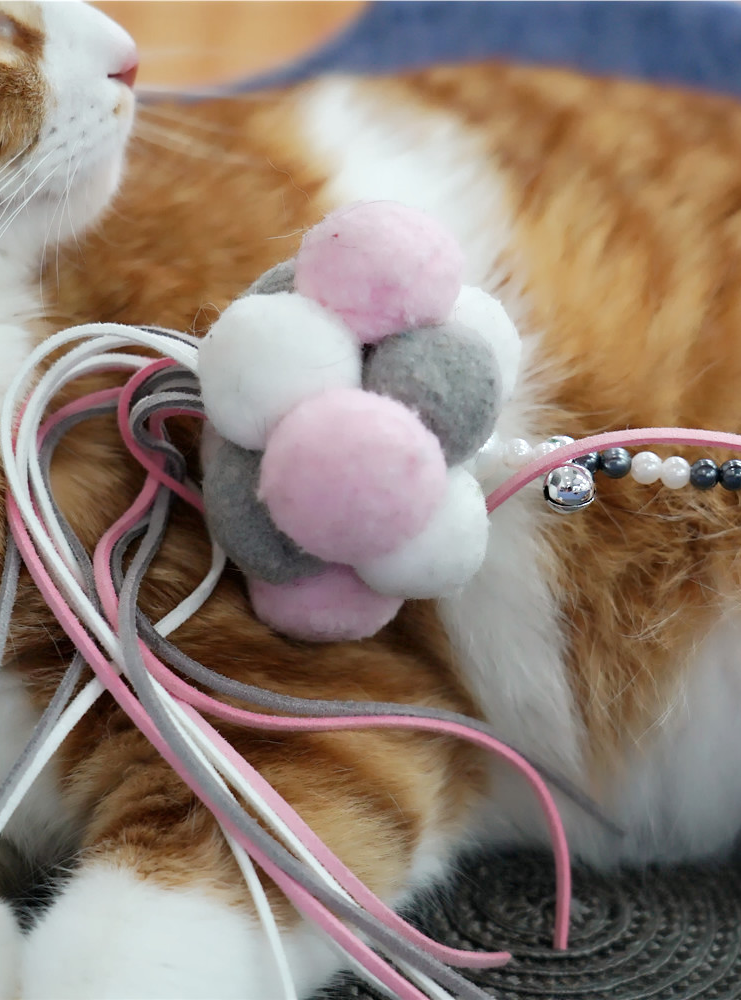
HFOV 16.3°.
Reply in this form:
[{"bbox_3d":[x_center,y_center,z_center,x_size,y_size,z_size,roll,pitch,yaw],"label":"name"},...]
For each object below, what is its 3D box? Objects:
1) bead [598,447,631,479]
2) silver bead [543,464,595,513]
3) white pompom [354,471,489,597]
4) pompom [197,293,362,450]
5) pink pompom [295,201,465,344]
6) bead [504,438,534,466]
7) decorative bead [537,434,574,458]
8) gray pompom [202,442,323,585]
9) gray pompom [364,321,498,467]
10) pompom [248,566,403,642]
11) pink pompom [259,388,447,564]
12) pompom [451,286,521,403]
[{"bbox_3d":[0.046,-0.007,0.484,0.006,0.006,0.006,0,25,0],"label":"bead"},{"bbox_3d":[0.037,-0.002,0.480,0.009,0.010,0.009,0,25,0],"label":"silver bead"},{"bbox_3d":[0.009,0.005,0.470,0.026,0.026,0.026,0,25,0],"label":"white pompom"},{"bbox_3d":[-0.016,-0.023,0.468,0.030,0.029,0.029,0,25,0],"label":"pompom"},{"bbox_3d":[0.002,-0.042,0.476,0.031,0.028,0.029,0,25,0],"label":"pink pompom"},{"bbox_3d":[0.028,-0.009,0.486,0.006,0.006,0.006,0,25,0],"label":"bead"},{"bbox_3d":[0.035,-0.009,0.487,0.006,0.006,0.006,0,25,0],"label":"decorative bead"},{"bbox_3d":[-0.017,0.001,0.471,0.028,0.028,0.028,0,25,0],"label":"gray pompom"},{"bbox_3d":[0.011,-0.019,0.468,0.026,0.027,0.026,0,25,0],"label":"gray pompom"},{"bbox_3d":[-0.008,0.012,0.482,0.029,0.028,0.028,0,25,0],"label":"pompom"},{"bbox_3d":[-0.003,-0.004,0.452,0.032,0.031,0.031,0,25,0],"label":"pink pompom"},{"bbox_3d":[0.016,-0.027,0.484,0.026,0.026,0.026,0,25,0],"label":"pompom"}]

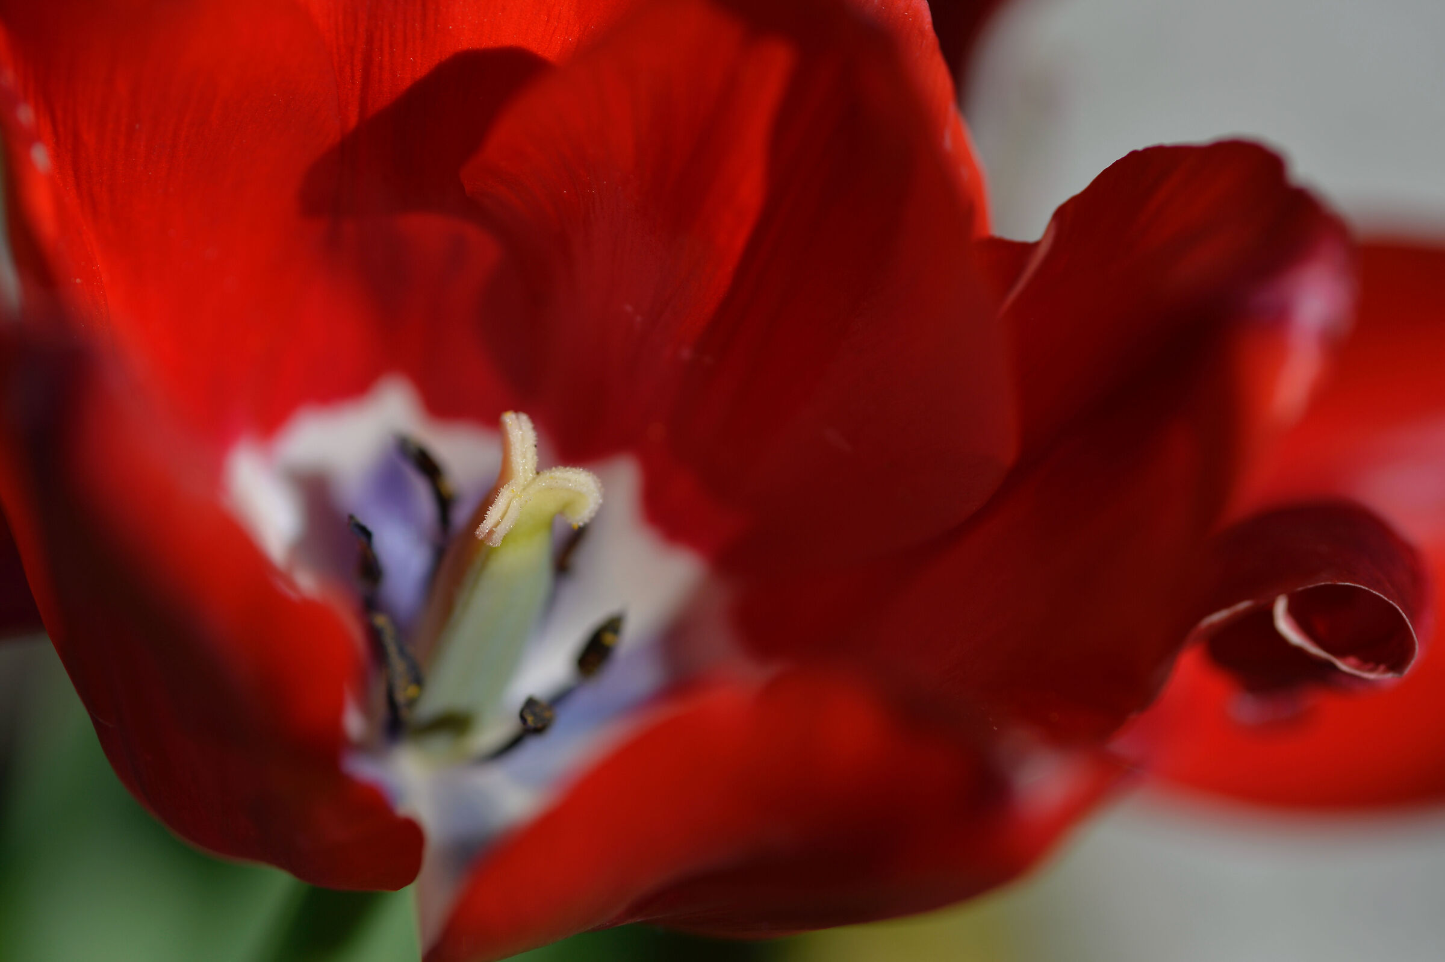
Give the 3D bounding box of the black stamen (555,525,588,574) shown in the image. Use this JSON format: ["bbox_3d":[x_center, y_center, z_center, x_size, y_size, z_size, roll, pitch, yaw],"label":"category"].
[{"bbox_3d":[-0.012,0.005,0.332,0.002,0.006,0.002,14,36,-11],"label":"black stamen"}]

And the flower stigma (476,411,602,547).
[{"bbox_3d":[-0.014,0.000,0.320,0.009,0.006,0.009,7,41,-6],"label":"flower stigma"}]

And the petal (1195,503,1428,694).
[{"bbox_3d":[0.045,0.009,0.322,0.018,0.011,0.012,-2,42,-5],"label":"petal"}]

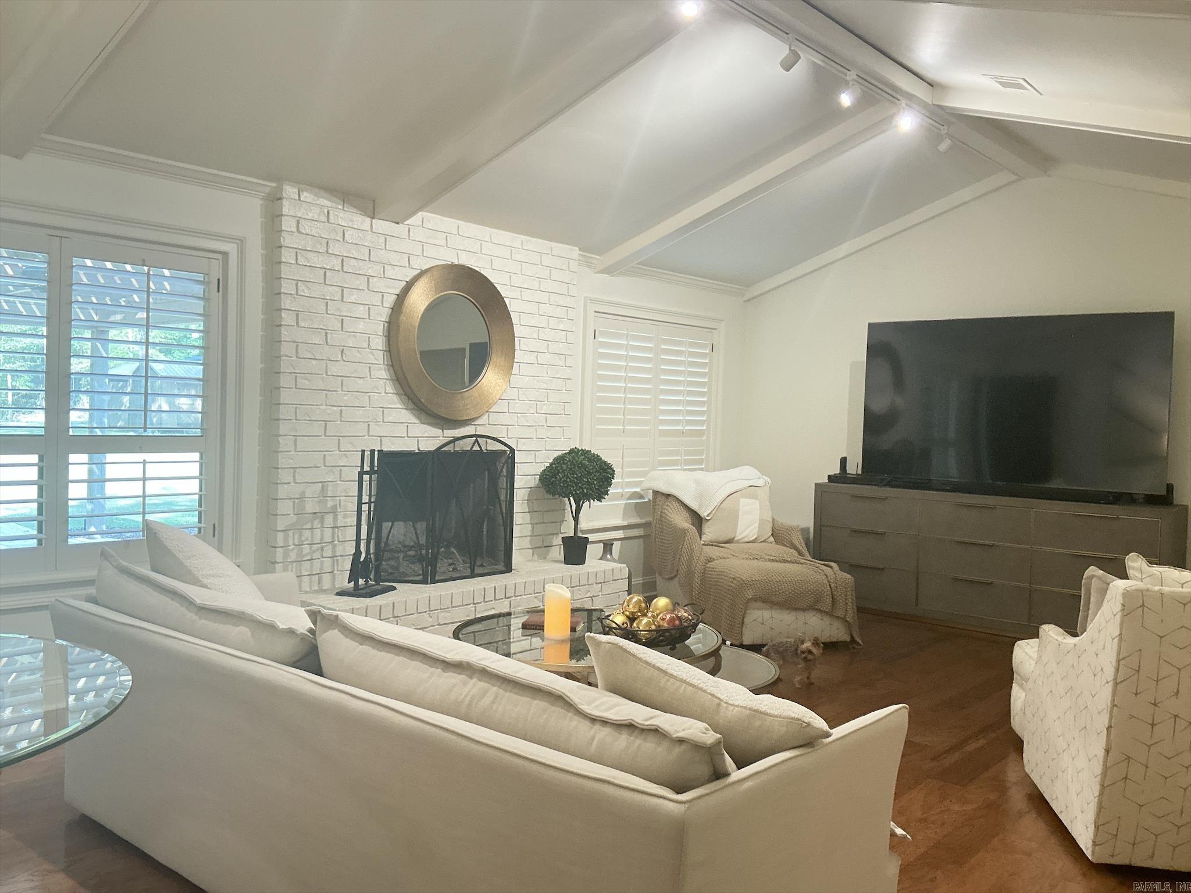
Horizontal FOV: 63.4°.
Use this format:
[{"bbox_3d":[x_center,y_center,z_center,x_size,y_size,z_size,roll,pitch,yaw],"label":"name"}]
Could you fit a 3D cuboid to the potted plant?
[{"bbox_3d":[-0.120,0.368,5.991,0.460,0.720,0.470,2,2,0],"label":"potted plant"}]

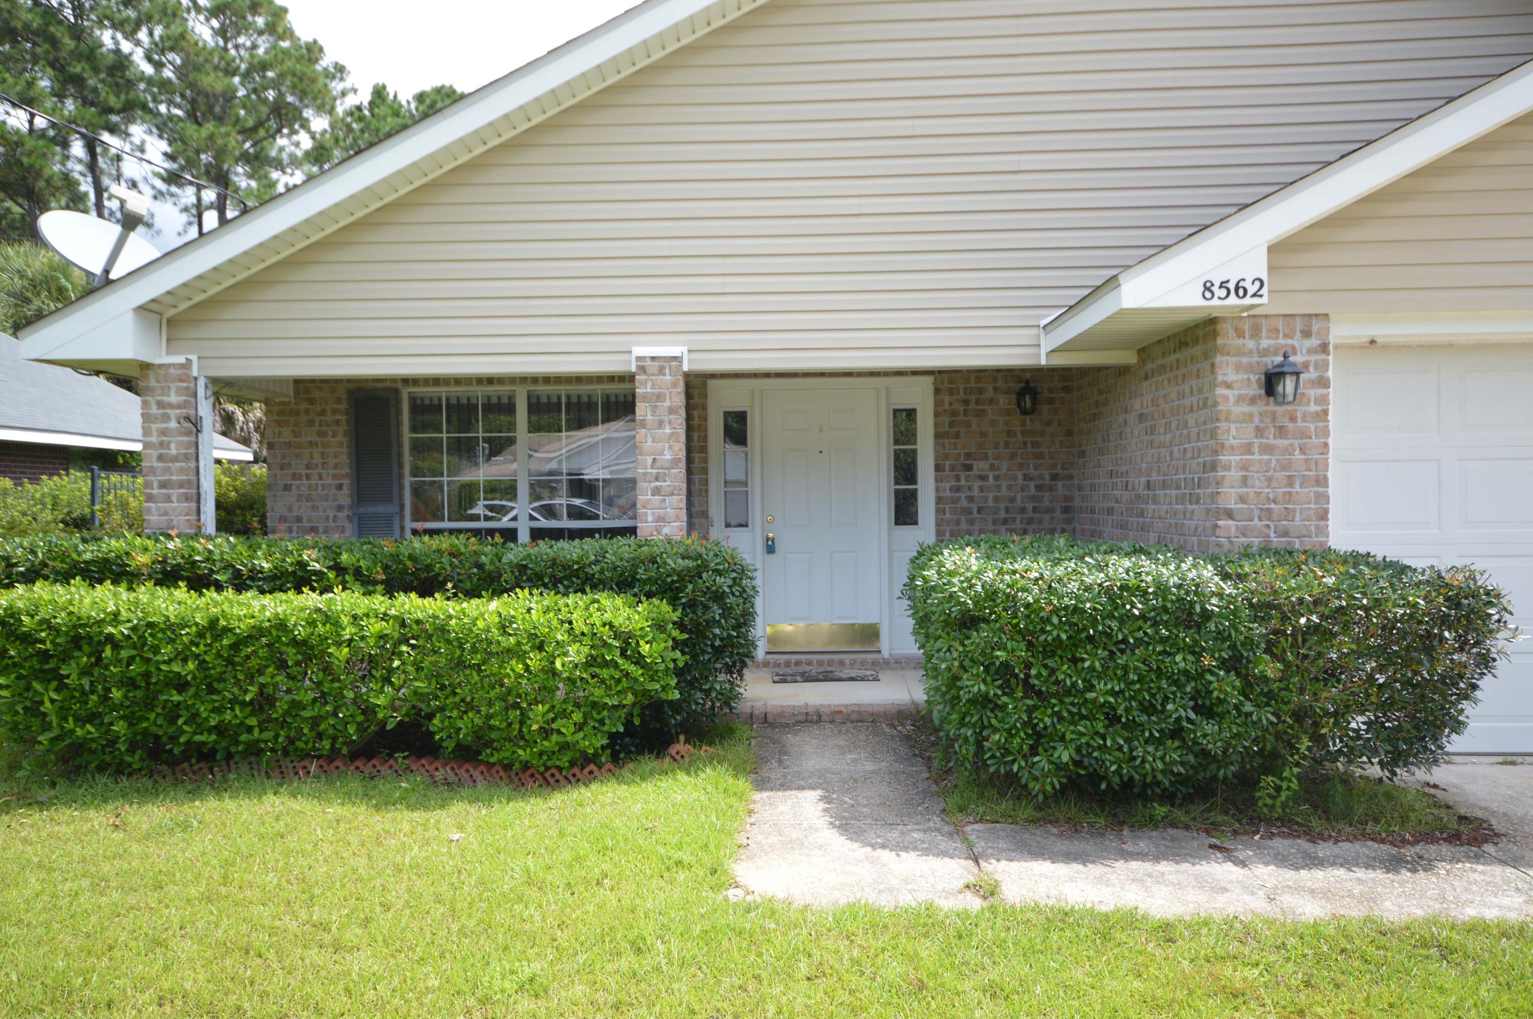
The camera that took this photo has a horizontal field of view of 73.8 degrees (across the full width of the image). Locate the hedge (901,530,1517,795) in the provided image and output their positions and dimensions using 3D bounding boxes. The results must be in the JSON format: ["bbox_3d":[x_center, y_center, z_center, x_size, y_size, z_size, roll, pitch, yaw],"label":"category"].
[{"bbox_3d":[2.018,0.722,5.107,2.450,1.110,1.550,-1,1,2],"label":"hedge"}]

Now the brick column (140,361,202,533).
[{"bbox_3d":[-3.730,0.171,6.561,0.320,2.210,0.310,-1,1,2],"label":"brick column"}]

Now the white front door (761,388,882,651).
[{"bbox_3d":[0.423,0.082,7.821,0.914,2.020,0.060,-1,1,2],"label":"white front door"}]

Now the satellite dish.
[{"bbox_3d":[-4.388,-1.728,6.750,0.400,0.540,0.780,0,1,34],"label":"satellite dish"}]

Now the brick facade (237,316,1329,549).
[{"bbox_3d":[-0.518,0.131,6.547,6.840,2.280,2.520,-1,1,2],"label":"brick facade"}]

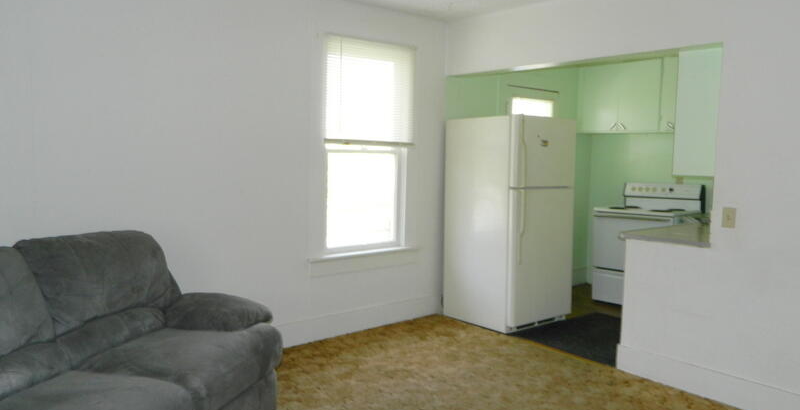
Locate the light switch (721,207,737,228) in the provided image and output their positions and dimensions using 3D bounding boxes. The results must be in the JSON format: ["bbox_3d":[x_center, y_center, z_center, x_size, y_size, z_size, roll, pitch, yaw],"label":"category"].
[{"bbox_3d":[1.878,0.073,3.298,0.012,0.115,0.070,-4,7,-39],"label":"light switch"}]

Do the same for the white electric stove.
[{"bbox_3d":[2.301,0.385,5.369,0.640,1.150,0.760,-4,7,-39],"label":"white electric stove"}]

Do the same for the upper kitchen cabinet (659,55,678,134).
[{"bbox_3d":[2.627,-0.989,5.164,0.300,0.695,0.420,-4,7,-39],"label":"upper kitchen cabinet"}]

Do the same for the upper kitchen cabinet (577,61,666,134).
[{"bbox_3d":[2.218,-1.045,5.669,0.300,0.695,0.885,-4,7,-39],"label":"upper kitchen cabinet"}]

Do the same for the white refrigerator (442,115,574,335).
[{"bbox_3d":[0.937,0.125,4.984,0.770,1.705,0.760,-4,7,-39],"label":"white refrigerator"}]

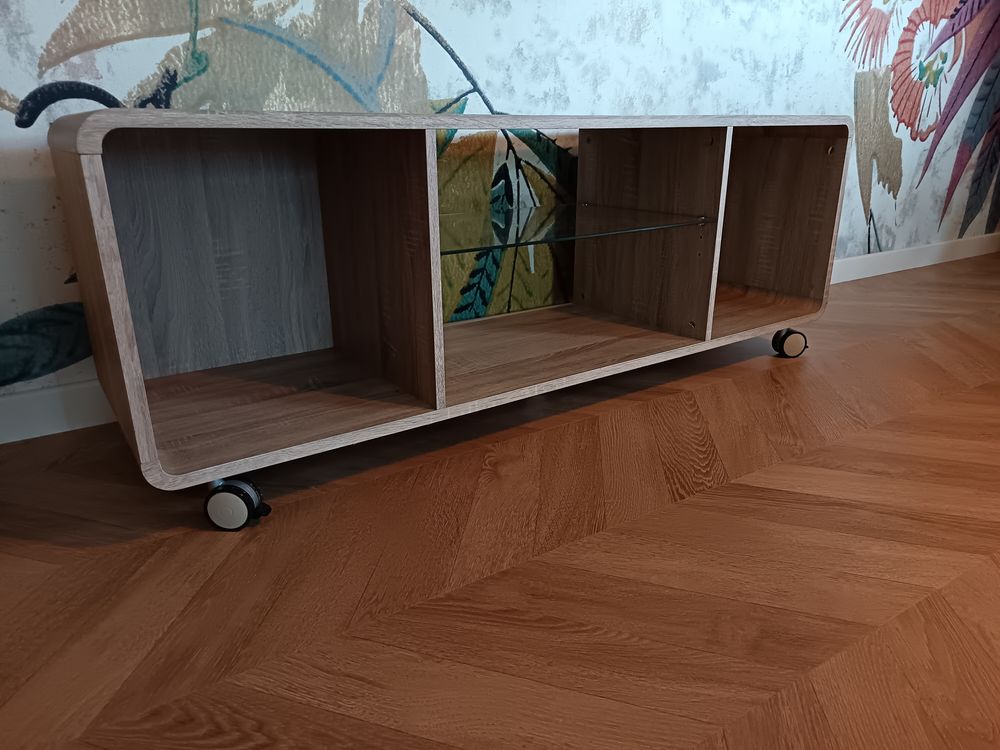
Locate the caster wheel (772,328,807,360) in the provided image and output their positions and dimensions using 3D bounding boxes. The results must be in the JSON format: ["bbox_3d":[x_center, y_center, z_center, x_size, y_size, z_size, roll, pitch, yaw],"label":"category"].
[{"bbox_3d":[0.666,-0.076,1.577,0.078,0.066,0.043,-4,20,-11],"label":"caster wheel"}]

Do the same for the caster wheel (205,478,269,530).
[{"bbox_3d":[-0.339,0.166,0.907,0.078,0.066,0.043,2,20,7],"label":"caster wheel"}]

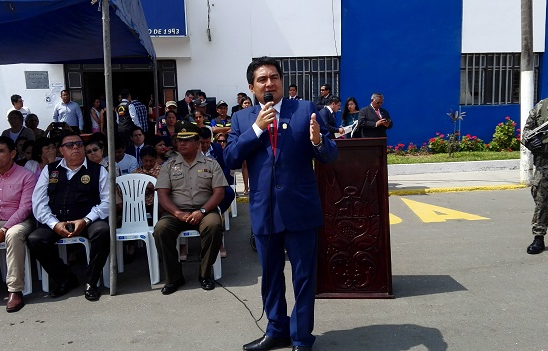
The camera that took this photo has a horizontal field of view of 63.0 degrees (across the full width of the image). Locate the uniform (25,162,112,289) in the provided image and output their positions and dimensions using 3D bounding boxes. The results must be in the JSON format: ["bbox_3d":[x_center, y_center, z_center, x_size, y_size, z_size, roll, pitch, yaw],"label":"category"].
[{"bbox_3d":[-1.756,0.373,3.837,0.620,1.070,0.740,-2,7,-9],"label":"uniform"}]

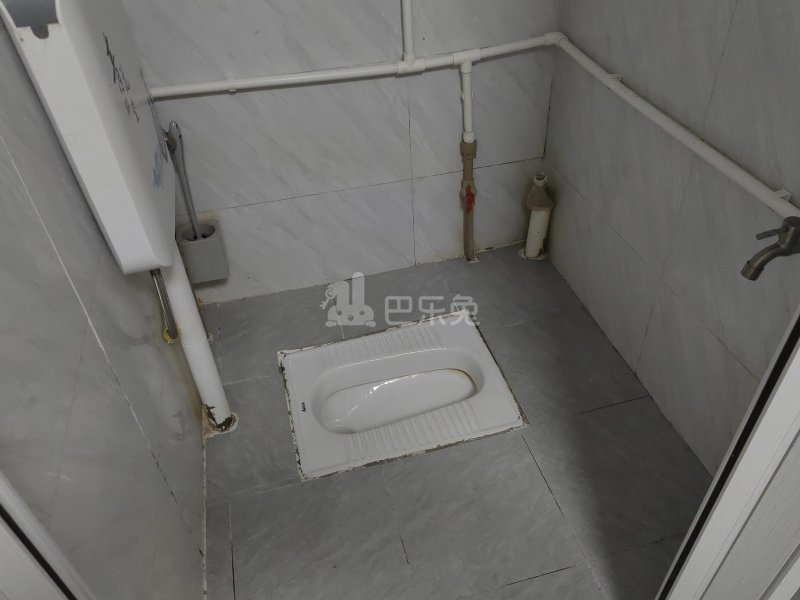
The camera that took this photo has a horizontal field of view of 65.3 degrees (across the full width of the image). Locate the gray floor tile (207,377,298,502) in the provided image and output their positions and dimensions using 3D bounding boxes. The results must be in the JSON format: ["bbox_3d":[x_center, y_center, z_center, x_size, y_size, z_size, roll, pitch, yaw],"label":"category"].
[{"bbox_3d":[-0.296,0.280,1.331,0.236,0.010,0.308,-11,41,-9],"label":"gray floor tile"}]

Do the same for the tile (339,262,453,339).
[{"bbox_3d":[-0.010,0.015,1.628,0.300,0.010,0.285,-11,41,-10],"label":"tile"}]

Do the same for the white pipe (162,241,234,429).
[{"bbox_3d":[-0.398,0.074,1.209,0.048,0.472,0.048,-10,40,-10],"label":"white pipe"}]

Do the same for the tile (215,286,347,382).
[{"bbox_3d":[-0.298,0.077,1.571,0.300,0.010,0.303,-11,41,-10],"label":"tile"}]

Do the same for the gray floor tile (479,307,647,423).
[{"bbox_3d":[0.360,0.149,1.440,0.306,0.010,0.302,-11,41,-9],"label":"gray floor tile"}]

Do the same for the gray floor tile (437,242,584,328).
[{"bbox_3d":[0.286,-0.037,1.673,0.309,0.010,0.303,-11,41,-10],"label":"gray floor tile"}]

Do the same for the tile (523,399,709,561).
[{"bbox_3d":[0.432,0.334,1.214,0.307,0.010,0.299,-11,41,-9],"label":"tile"}]

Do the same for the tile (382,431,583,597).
[{"bbox_3d":[0.140,0.392,1.166,0.296,0.010,0.296,-11,41,-9],"label":"tile"}]

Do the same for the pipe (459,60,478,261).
[{"bbox_3d":[0.175,-0.327,1.583,0.040,0.551,0.044,-3,40,3],"label":"pipe"}]

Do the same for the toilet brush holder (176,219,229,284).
[{"bbox_3d":[-0.474,-0.115,1.514,0.102,0.108,0.087,-11,41,-9],"label":"toilet brush holder"}]

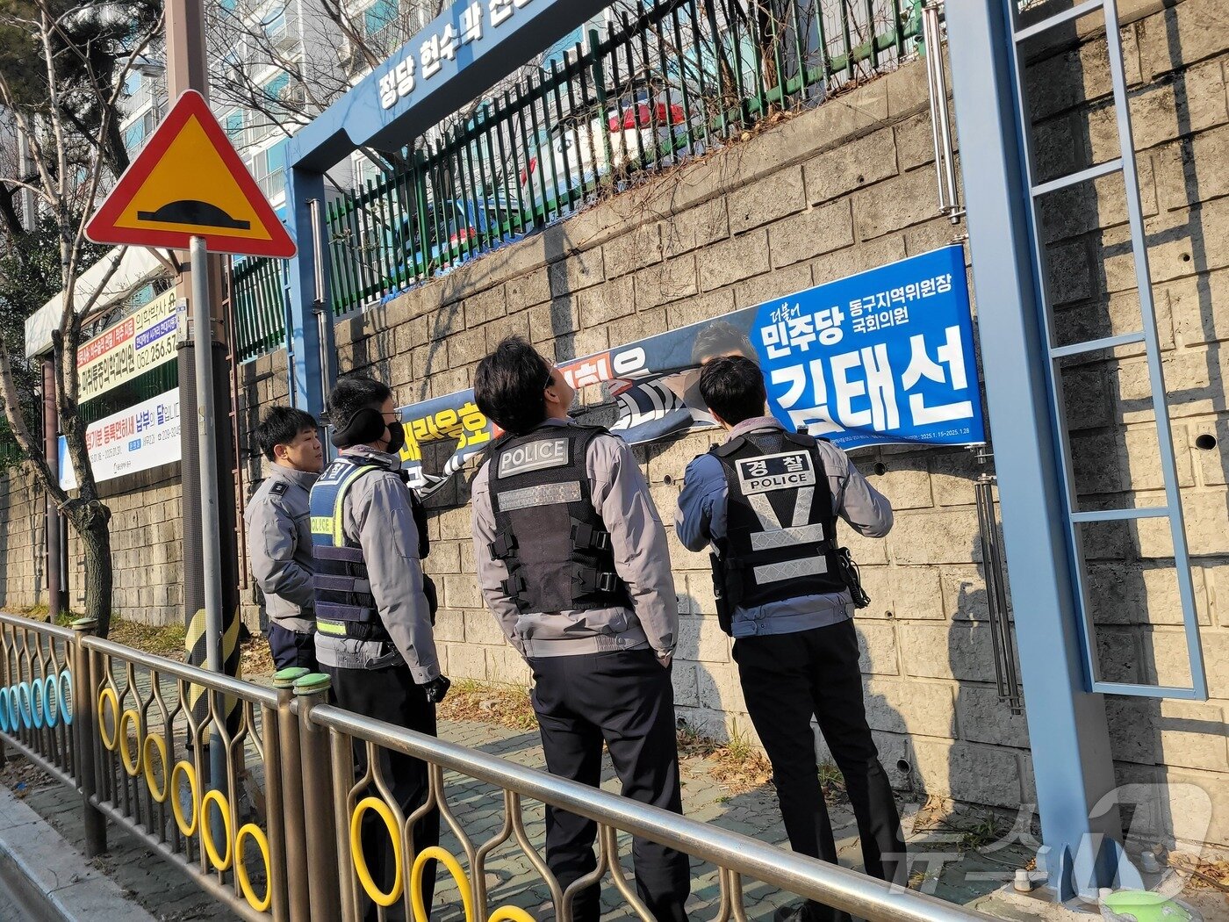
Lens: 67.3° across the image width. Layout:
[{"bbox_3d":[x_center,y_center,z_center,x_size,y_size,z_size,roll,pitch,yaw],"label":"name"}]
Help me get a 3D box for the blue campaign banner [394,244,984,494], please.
[{"bbox_3d":[-0.420,-0.155,4.960,0.090,0.710,4.900,-1,-5,-43],"label":"blue campaign banner"}]

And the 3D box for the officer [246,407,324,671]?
[{"bbox_3d":[-1.200,0.640,3.570,0.380,1.740,0.530,-5,-5,10],"label":"officer"}]

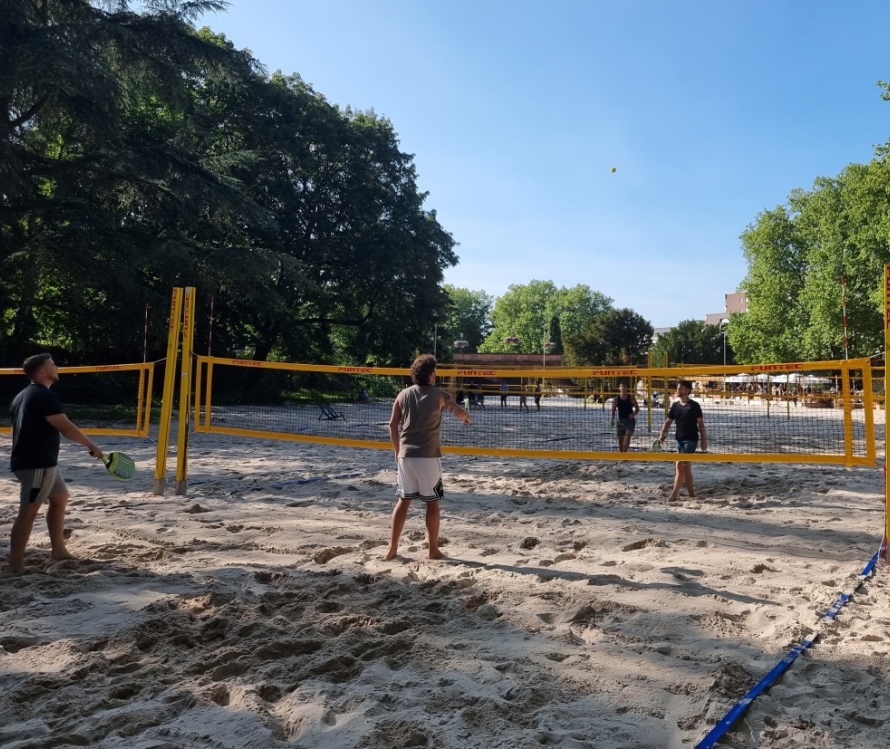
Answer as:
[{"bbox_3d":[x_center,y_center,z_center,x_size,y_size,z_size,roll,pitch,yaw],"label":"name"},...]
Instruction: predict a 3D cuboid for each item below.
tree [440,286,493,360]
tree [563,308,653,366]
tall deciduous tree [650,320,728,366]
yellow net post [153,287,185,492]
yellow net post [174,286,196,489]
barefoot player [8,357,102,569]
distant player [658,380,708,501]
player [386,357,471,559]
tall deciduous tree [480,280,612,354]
[{"bbox_3d":[2.269,-3.789,85.000,9.000,14.000,8.500,1,-1,0],"label":"tree"},{"bbox_3d":[15.945,-1.681,68.000,9.000,9.600,8.000,1,-1,0],"label":"tree"},{"bbox_3d":[25.403,-1.193,72.000,8.200,9.000,7.500,1,-1,0],"label":"tall deciduous tree"},{"bbox_3d":[-3.804,0.223,9.526,0.115,2.850,0.110,4,-1,21],"label":"yellow net post"},{"bbox_3d":[-3.546,0.222,9.475,0.115,2.830,0.110,2,-1,21],"label":"yellow net post"},{"bbox_3d":[-3.308,0.745,5.900,0.750,1.850,0.600,1,-1,-29],"label":"barefoot player"},{"bbox_3d":[3.461,0.962,10.100,0.660,1.750,0.460,0,-1,25],"label":"distant player"},{"bbox_3d":[-0.159,0.750,6.300,0.700,1.860,0.500,0,-1,21],"label":"player"},{"bbox_3d":[12.762,-4.254,88.000,16.500,15.400,13.000,1,-1,0],"label":"tall deciduous tree"}]

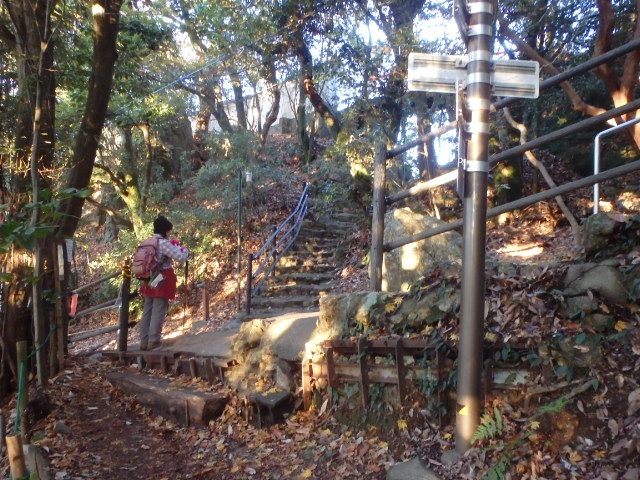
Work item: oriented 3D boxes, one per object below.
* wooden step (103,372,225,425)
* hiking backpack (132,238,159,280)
[{"bbox_3d":[-1.672,1.673,5.509,1.389,0.260,0.280,2,0,27],"label":"wooden step"},{"bbox_3d":[-1.997,0.209,5.900,0.275,0.470,0.195,2,-11,33],"label":"hiking backpack"}]

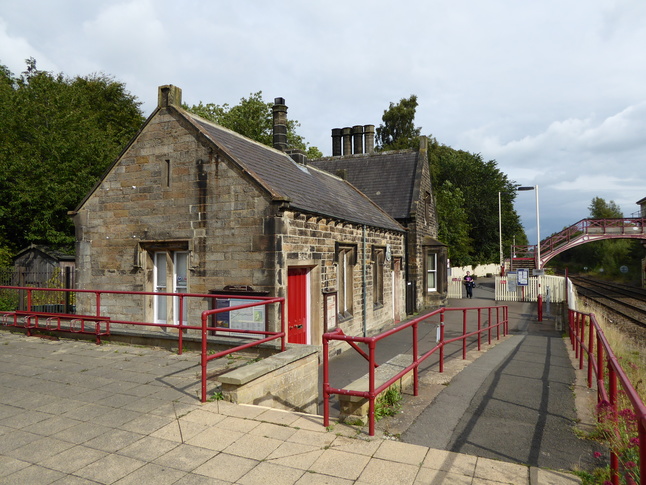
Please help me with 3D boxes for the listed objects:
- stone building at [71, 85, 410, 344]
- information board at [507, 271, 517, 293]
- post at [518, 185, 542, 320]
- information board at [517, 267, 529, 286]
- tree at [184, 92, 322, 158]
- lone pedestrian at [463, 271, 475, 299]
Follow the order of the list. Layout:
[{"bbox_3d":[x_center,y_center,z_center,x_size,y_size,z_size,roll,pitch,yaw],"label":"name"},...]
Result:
[{"bbox_3d":[-1.171,-0.504,14.672,5.700,6.980,11.500,-1,-2,23],"label":"stone building"},{"bbox_3d":[10.447,2.191,24.756,0.580,1.130,0.070,-1,-2,23],"label":"information board"},{"bbox_3d":[8.034,0.412,17.322,0.800,5.210,0.260,-1,-2,23],"label":"post"},{"bbox_3d":[10.990,1.924,24.604,0.690,0.990,0.080,-1,-2,23],"label":"information board"},{"bbox_3d":[-5.320,-3.708,32.896,10.500,14.680,10.500,-1,-2,23],"label":"tree"},{"bbox_3d":[8.700,2.513,26.563,0.600,1.630,0.400,-1,-2,21],"label":"lone pedestrian"}]

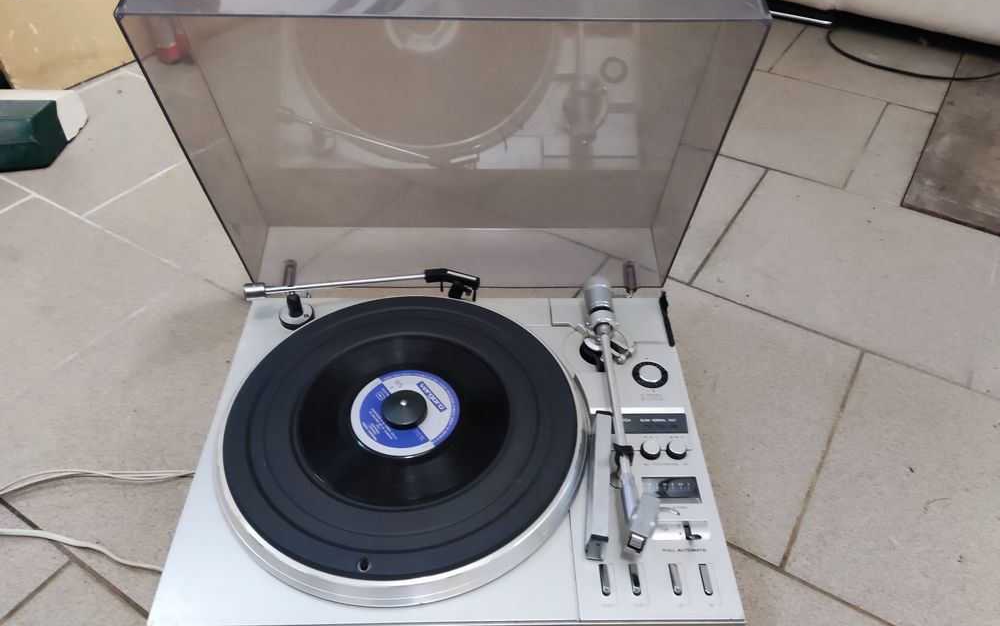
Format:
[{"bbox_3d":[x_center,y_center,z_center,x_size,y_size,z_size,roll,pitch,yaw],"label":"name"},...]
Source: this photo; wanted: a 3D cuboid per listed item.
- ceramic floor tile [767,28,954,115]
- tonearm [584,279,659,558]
[{"bbox_3d":[0.675,-0.447,1.298,0.299,0.010,0.297,24,48,22],"label":"ceramic floor tile"},{"bbox_3d":[0.098,0.073,0.610,0.042,0.045,0.275,0,44,-1],"label":"tonearm"}]

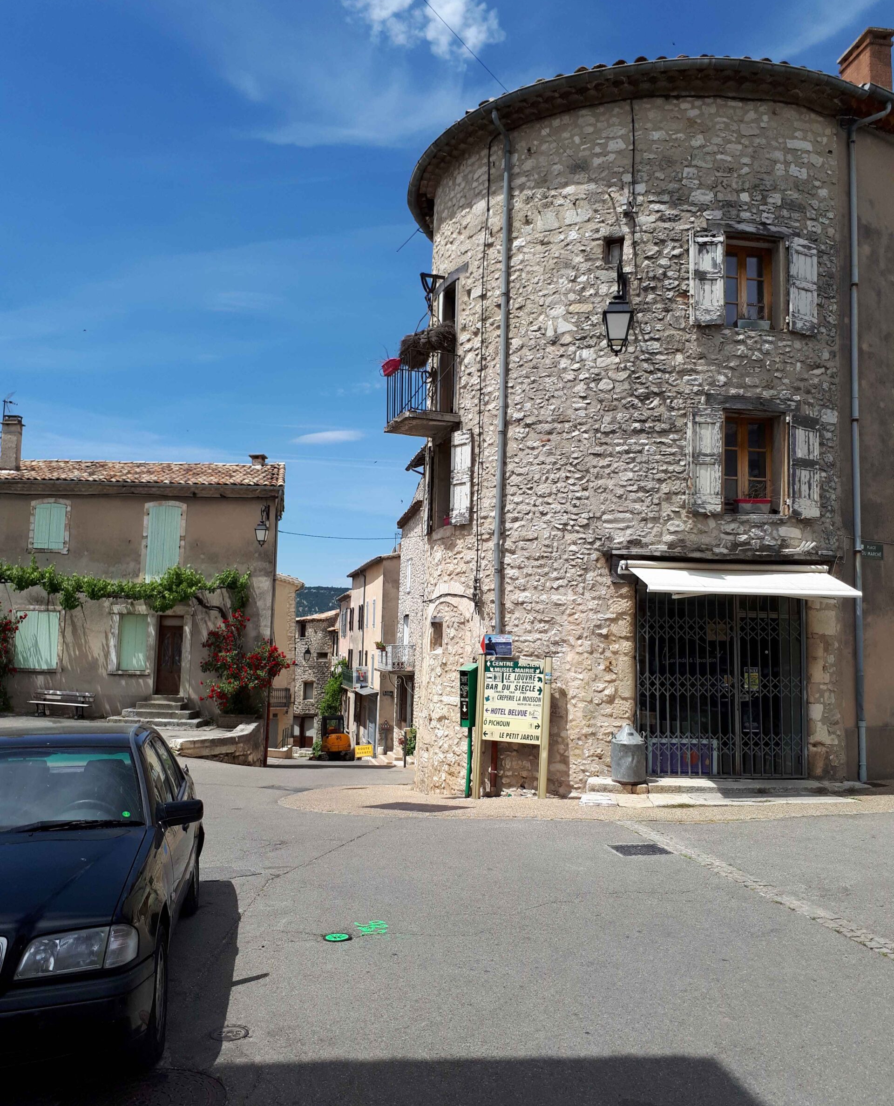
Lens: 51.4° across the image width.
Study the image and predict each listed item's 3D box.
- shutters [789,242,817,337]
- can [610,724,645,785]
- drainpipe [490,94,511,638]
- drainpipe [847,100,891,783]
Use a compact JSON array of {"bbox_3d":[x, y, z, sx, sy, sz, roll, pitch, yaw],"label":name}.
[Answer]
[{"bbox_3d":[5.275,-3.921,13.674,0.486,1.398,0.050,3,-6,-20],"label":"shutters"},{"bbox_3d":[2.237,2.450,11.422,0.457,0.681,0.437,1,-6,0],"label":"can"},{"bbox_3d":[0.663,-1.598,12.898,0.110,9.500,0.330,-4,-8,44],"label":"drainpipe"},{"bbox_3d":[6.402,-1.720,13.873,0.140,10.200,0.660,4,-6,-30],"label":"drainpipe"}]

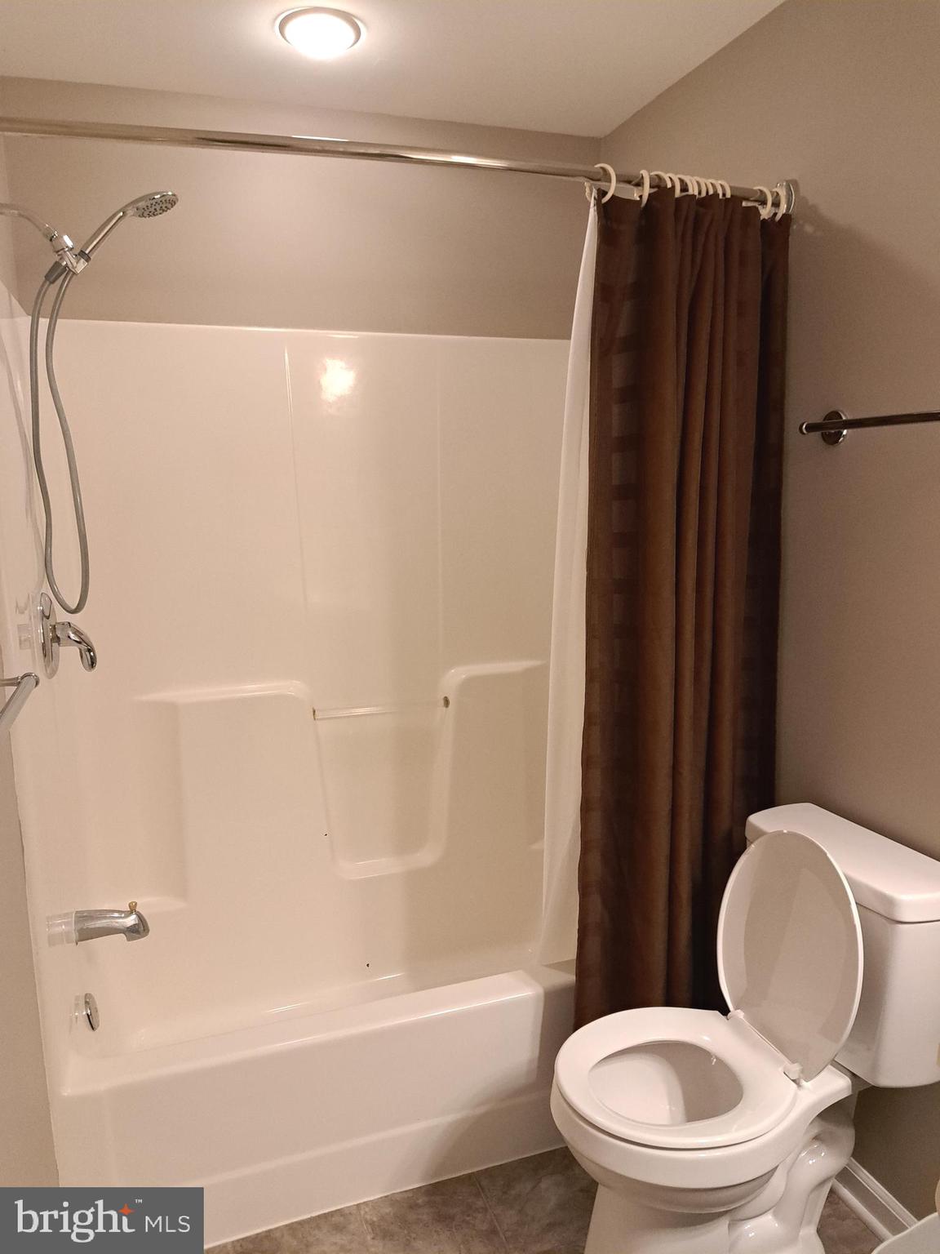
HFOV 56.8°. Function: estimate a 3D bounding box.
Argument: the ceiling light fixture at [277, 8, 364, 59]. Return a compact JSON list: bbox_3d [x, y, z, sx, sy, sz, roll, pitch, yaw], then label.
[{"bbox_3d":[-0.308,-1.223,1.817,0.180,0.040,0.180,-5,11,-18],"label":"ceiling light fixture"}]

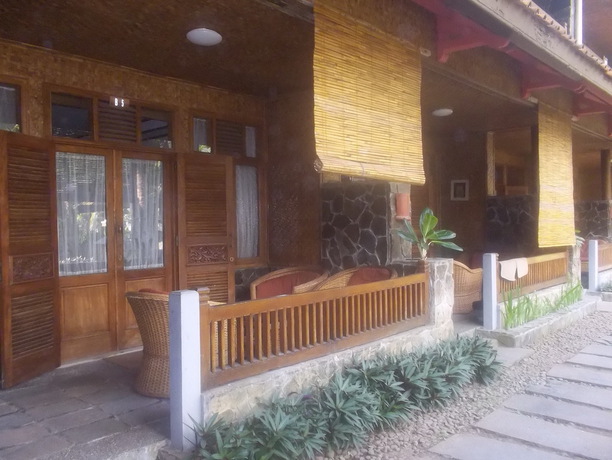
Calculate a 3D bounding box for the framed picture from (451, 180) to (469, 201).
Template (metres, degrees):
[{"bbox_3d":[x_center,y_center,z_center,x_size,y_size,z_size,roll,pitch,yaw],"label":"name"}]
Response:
[{"bbox_3d":[2.781,-0.708,9.266,0.338,0.369,0.030,0,1,44],"label":"framed picture"}]

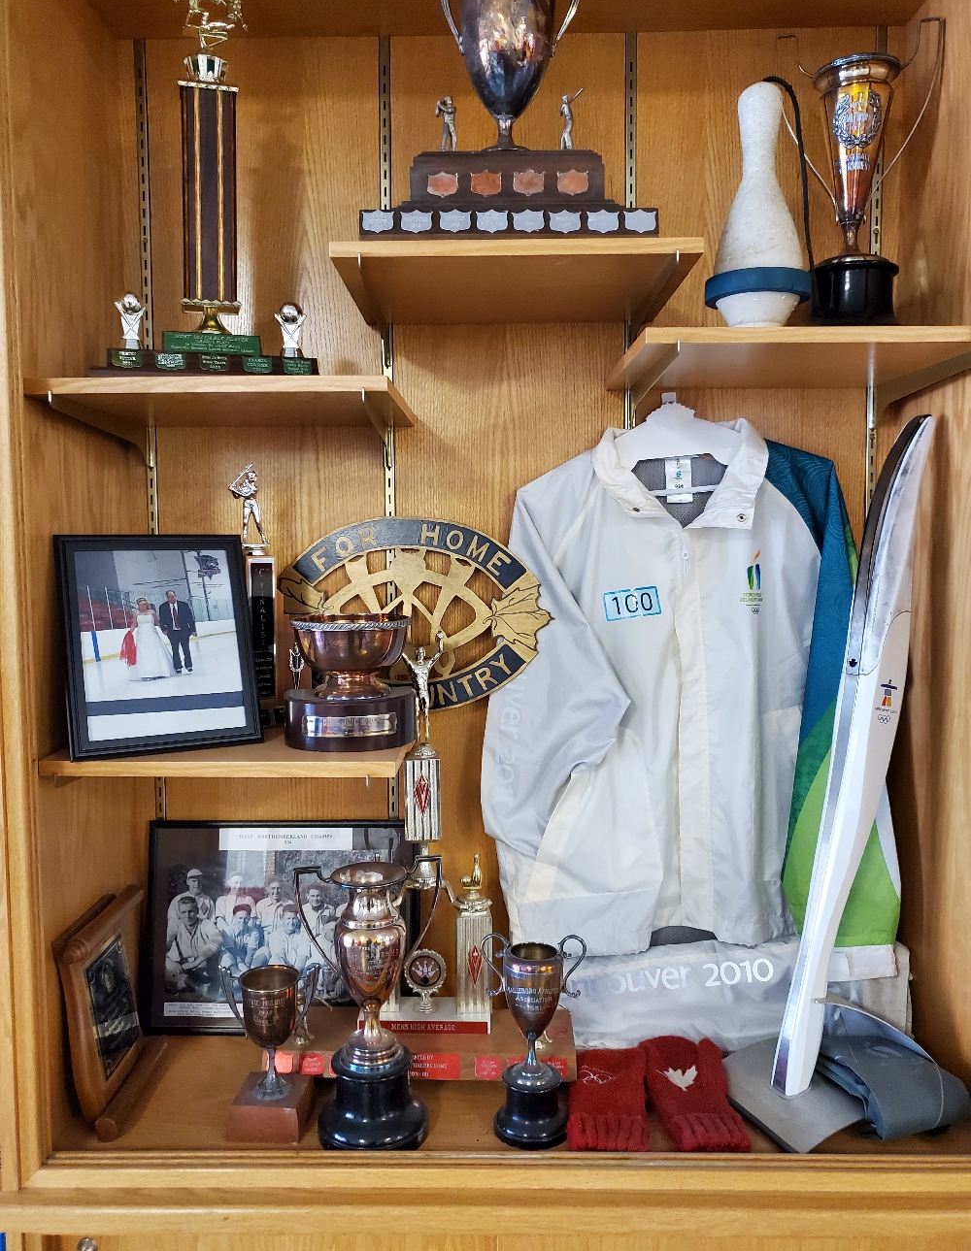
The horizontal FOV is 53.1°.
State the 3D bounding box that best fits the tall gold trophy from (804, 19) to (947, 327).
[{"bbox_3d":[0.478,-0.554,1.228,0.200,0.384,0.132,1,4,14],"label":"tall gold trophy"}]

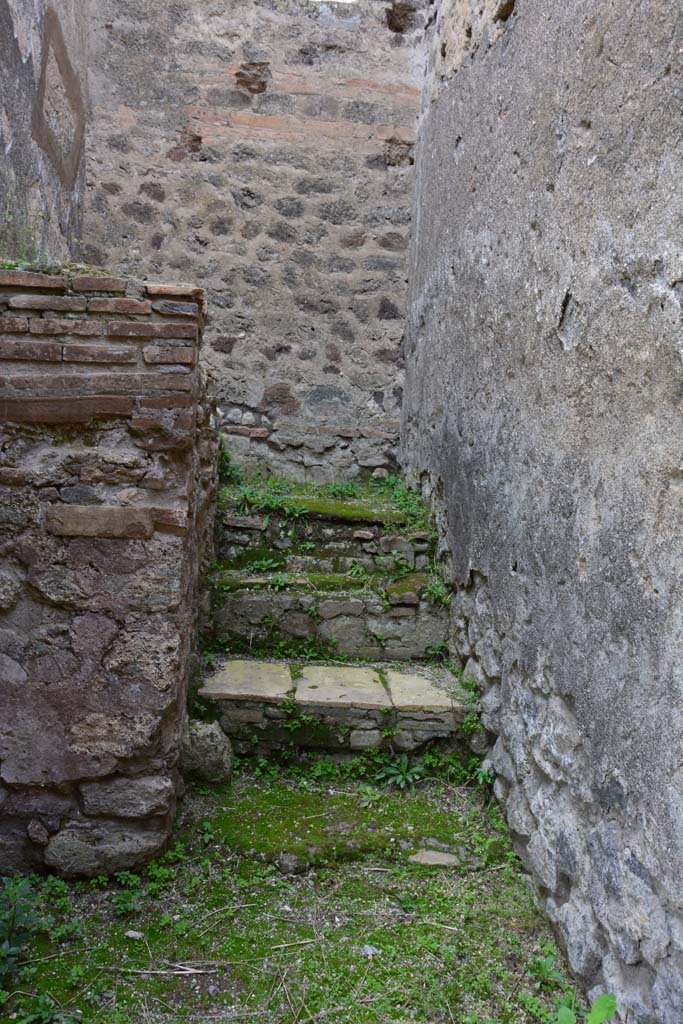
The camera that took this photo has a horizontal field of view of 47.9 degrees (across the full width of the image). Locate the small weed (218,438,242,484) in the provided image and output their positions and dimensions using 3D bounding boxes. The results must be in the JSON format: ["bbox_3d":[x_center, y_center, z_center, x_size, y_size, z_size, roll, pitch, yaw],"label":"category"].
[{"bbox_3d":[-0.592,-0.268,4.080,0.130,0.230,0.130,2,8,-3],"label":"small weed"}]

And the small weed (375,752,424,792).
[{"bbox_3d":[0.189,0.854,2.500,0.155,0.080,0.130,2,8,-3],"label":"small weed"}]

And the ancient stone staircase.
[{"bbox_3d":[-0.039,0.359,3.436,0.950,0.780,1.620,2,8,-3],"label":"ancient stone staircase"}]

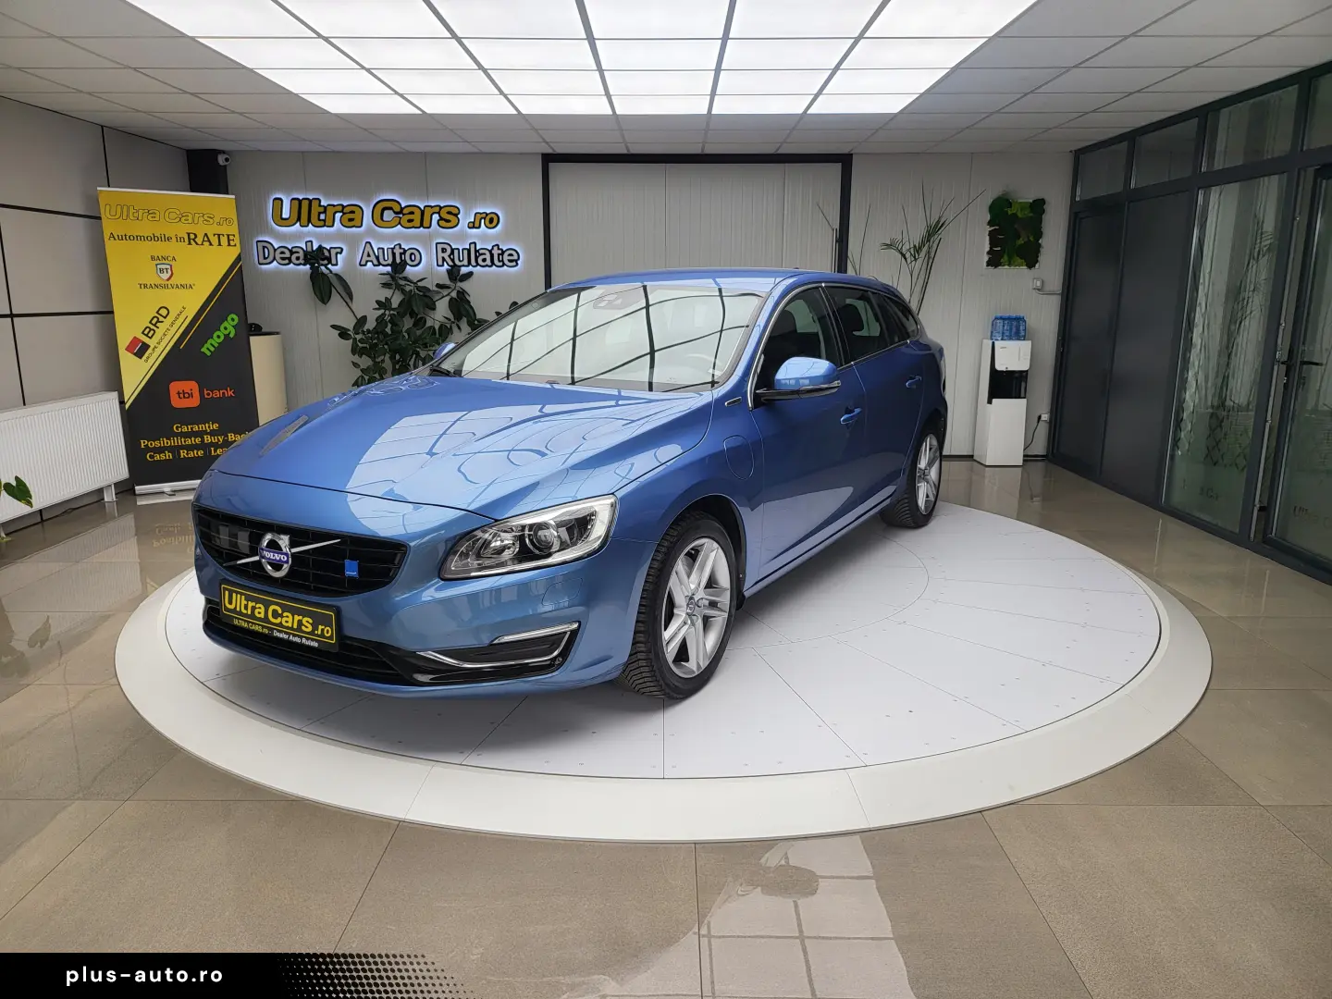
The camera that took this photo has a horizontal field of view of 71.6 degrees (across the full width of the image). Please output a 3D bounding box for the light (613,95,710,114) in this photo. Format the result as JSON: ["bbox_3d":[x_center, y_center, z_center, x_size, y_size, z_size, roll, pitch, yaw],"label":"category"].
[{"bbox_3d":[-0.028,-2.406,5.590,0.600,0.050,0.600,0,13,0],"label":"light"}]

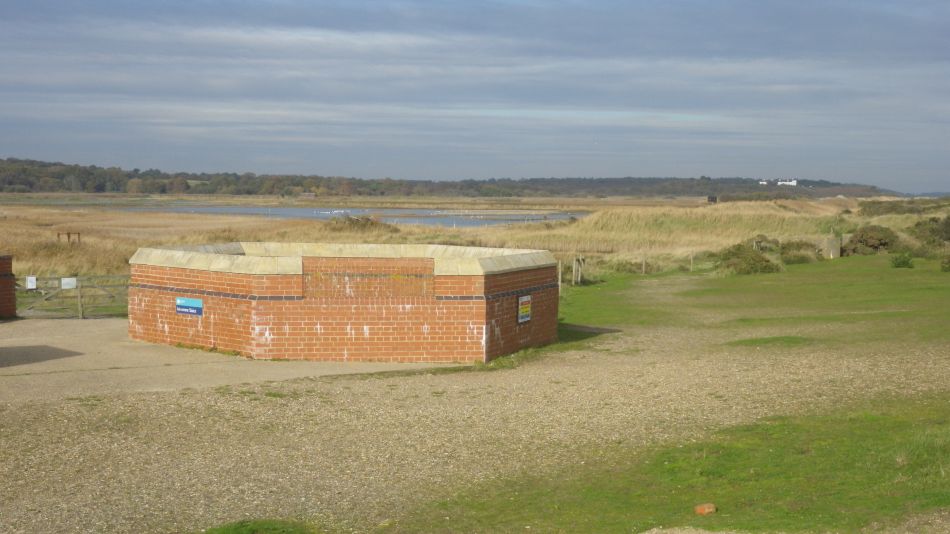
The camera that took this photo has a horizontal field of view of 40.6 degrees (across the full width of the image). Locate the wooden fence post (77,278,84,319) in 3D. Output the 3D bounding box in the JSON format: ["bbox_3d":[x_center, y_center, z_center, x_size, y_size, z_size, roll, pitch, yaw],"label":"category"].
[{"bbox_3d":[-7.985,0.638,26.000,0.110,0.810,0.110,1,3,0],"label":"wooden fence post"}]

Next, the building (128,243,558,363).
[{"bbox_3d":[-2.096,0.473,21.464,7.200,1.526,5.450,0,3,-8],"label":"building"}]

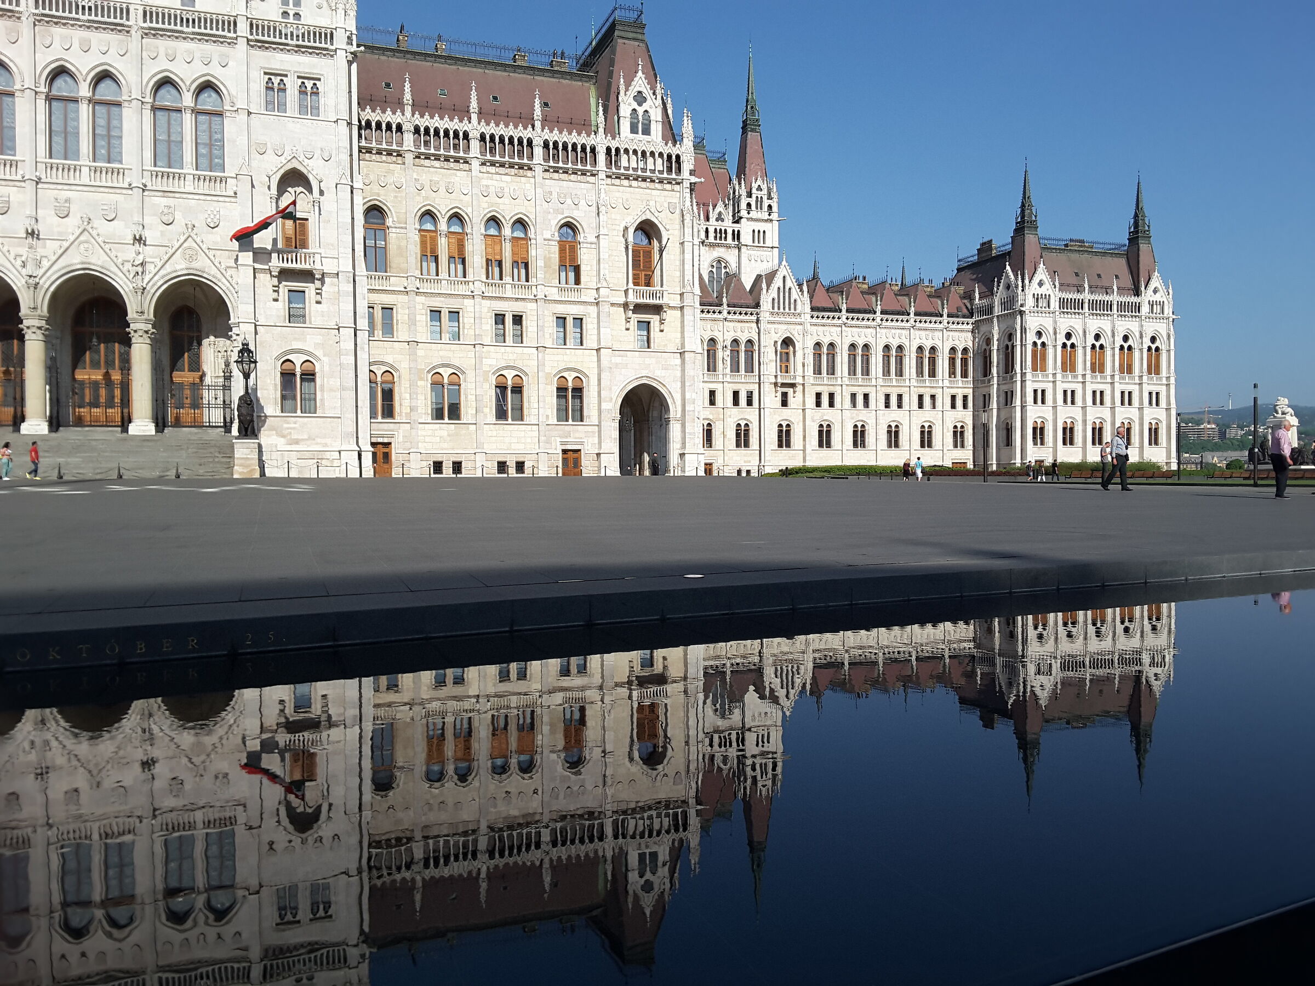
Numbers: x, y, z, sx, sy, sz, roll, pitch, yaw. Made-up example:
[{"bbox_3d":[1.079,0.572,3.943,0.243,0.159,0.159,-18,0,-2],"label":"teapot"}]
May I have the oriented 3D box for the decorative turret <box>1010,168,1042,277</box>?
[{"bbox_3d":[48.198,-35.568,153.855,3.000,15.000,3.000,-1,0,-22],"label":"decorative turret"}]

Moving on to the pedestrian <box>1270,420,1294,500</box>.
[{"bbox_3d":[13.638,-0.729,25.700,0.420,1.720,0.520,0,0,7],"label":"pedestrian"}]

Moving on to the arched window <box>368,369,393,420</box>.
[{"bbox_3d":[-18.280,-6.466,77.608,1.900,3.250,0.350,-1,0,-22],"label":"arched window"}]

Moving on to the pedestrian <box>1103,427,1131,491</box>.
[{"bbox_3d":[12.345,-0.921,31.600,0.720,1.730,0.560,0,0,13],"label":"pedestrian"}]

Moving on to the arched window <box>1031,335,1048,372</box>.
[{"bbox_3d":[49.157,-18.016,151.515,2.700,4.900,0.450,-1,0,-22],"label":"arched window"}]

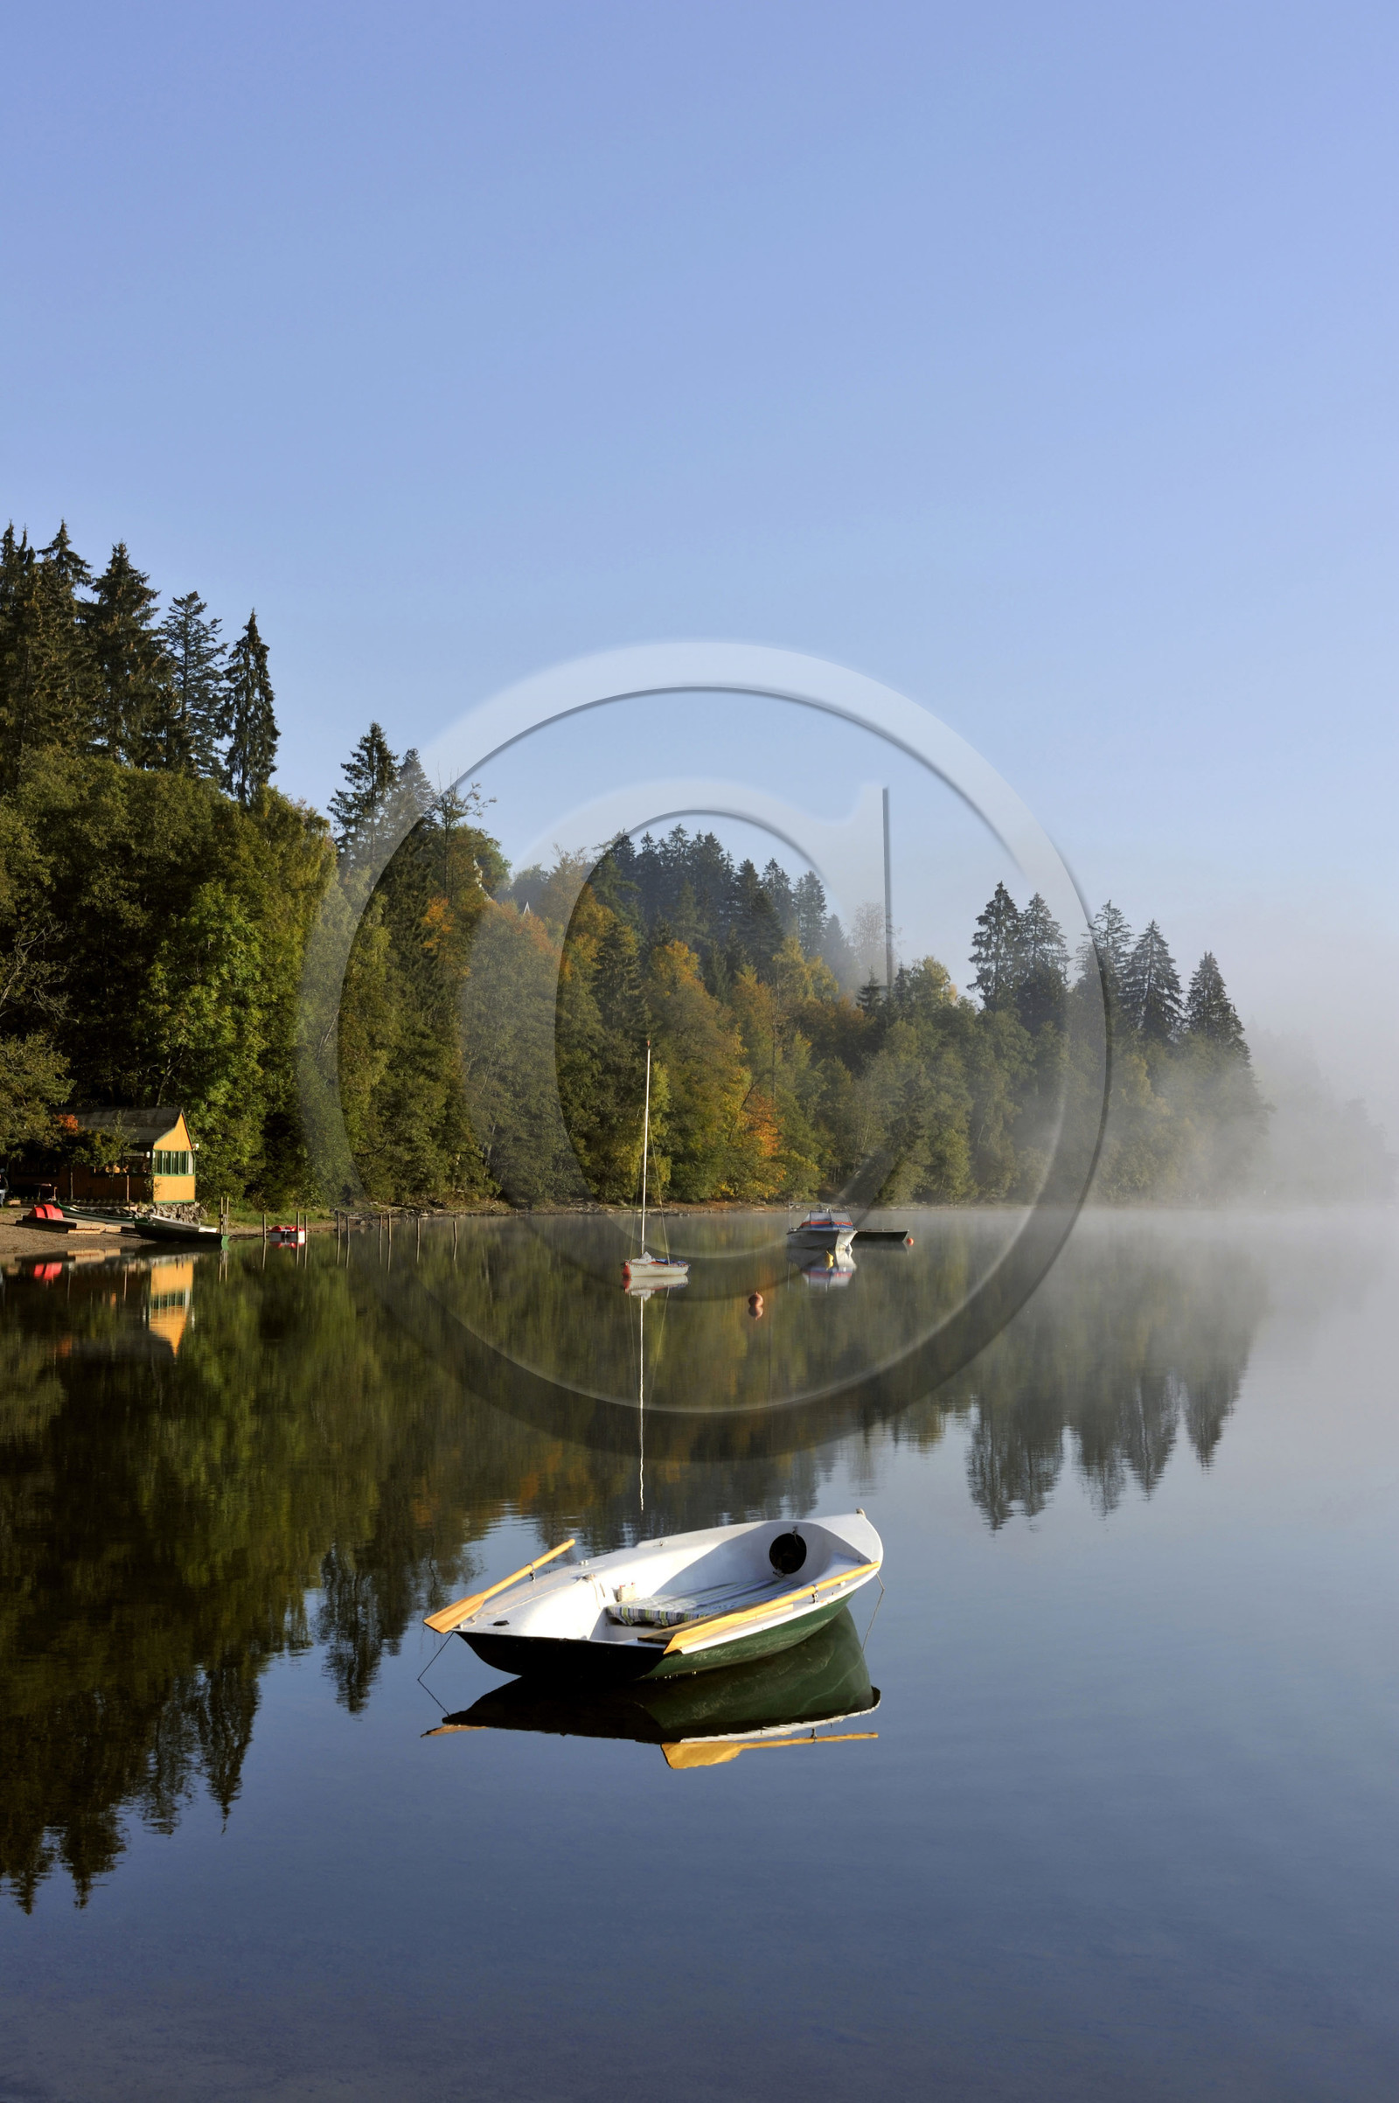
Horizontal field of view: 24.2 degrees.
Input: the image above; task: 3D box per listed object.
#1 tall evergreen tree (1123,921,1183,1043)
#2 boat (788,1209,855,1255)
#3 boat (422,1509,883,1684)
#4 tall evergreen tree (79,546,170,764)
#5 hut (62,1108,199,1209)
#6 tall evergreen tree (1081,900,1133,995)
[{"bbox_3d":[55.057,-2.381,396.658,7.500,27.000,7.500,1,-2,0],"label":"tall evergreen tree"},{"bbox_3d":[4.364,6.350,115.199,2.000,1.600,4.600,1,-2,-10],"label":"boat"},{"bbox_3d":[0.111,2.783,16.541,1.530,0.570,3.680,0,-3,25],"label":"boat"},{"bbox_3d":[-30.836,-15.731,173.986,5.300,23.000,5.300,1,-2,0],"label":"tall evergreen tree"},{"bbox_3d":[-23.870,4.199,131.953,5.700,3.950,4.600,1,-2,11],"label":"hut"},{"bbox_3d":[42.369,-2.020,340.380,7.500,27.000,7.500,1,-2,0],"label":"tall evergreen tree"}]

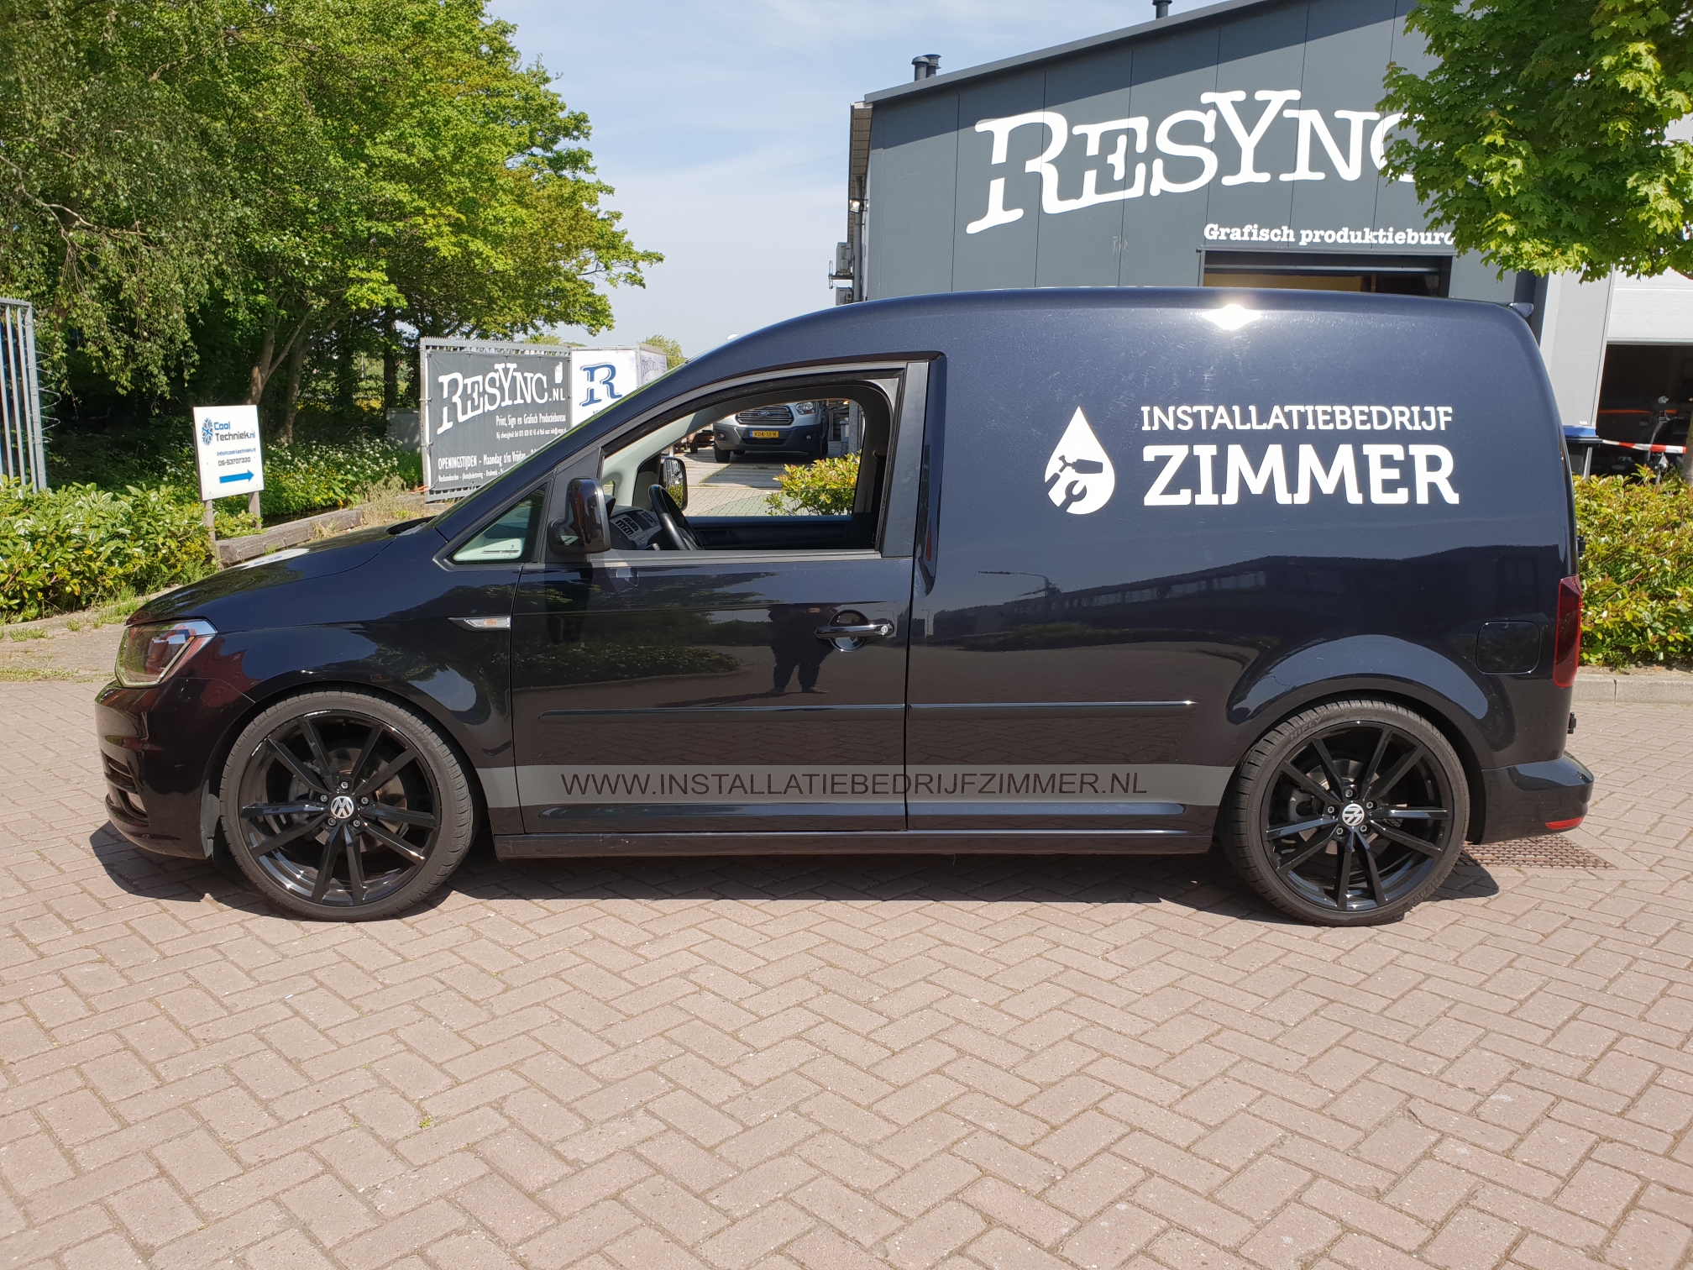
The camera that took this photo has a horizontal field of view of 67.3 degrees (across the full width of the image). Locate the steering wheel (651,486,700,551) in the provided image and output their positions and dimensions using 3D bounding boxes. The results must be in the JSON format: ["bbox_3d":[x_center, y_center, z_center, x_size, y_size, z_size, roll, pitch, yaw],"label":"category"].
[{"bbox_3d":[-0.467,-0.260,3.705,0.100,0.375,0.375,-25,10,3],"label":"steering wheel"}]

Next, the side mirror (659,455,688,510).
[{"bbox_3d":[-0.685,-0.599,4.958,0.130,0.210,0.220,1,10,-2],"label":"side mirror"}]

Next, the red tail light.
[{"bbox_3d":[1.897,-0.015,3.390,0.130,0.310,0.125,1,10,-2],"label":"red tail light"}]

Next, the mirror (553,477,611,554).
[{"bbox_3d":[-0.653,-0.300,3.143,0.130,0.195,0.230,1,10,-2],"label":"mirror"}]

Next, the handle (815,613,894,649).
[{"bbox_3d":[0.023,-0.012,3.248,0.205,0.070,0.060,1,10,-2],"label":"handle"}]

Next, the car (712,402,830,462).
[{"bbox_3d":[-1.351,-4.678,25.038,2.060,2.450,5.500,1,10,1],"label":"car"}]

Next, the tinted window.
[{"bbox_3d":[-0.890,-0.285,3.265,0.245,0.195,0.040,2,-2,8],"label":"tinted window"}]

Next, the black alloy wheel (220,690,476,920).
[{"bbox_3d":[-1.320,0.444,3.416,0.623,0.623,0.225,1,10,-2],"label":"black alloy wheel"}]

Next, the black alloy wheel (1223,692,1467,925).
[{"bbox_3d":[1.361,0.475,3.505,0.623,0.623,0.225,1,10,-2],"label":"black alloy wheel"}]

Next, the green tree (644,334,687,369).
[{"bbox_3d":[-8.472,-11.724,58.883,2.900,4.312,2.900,1,10,0],"label":"green tree"}]

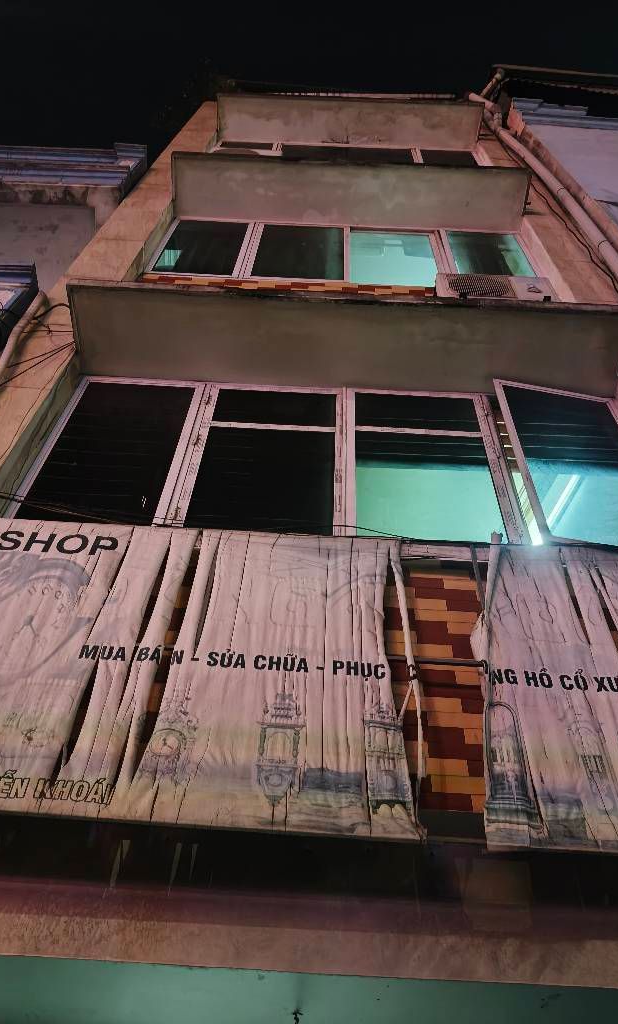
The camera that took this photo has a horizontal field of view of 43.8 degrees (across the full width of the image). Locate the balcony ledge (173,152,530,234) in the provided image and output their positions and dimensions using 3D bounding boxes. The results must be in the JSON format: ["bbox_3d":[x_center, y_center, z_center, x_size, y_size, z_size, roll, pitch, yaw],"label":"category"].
[{"bbox_3d":[0.357,-2.870,6.936,3.166,0.141,0.514,3,-53,1],"label":"balcony ledge"}]

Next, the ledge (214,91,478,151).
[{"bbox_3d":[0.480,-4.752,9.437,3.166,0.149,0.514,3,-53,1],"label":"ledge"}]

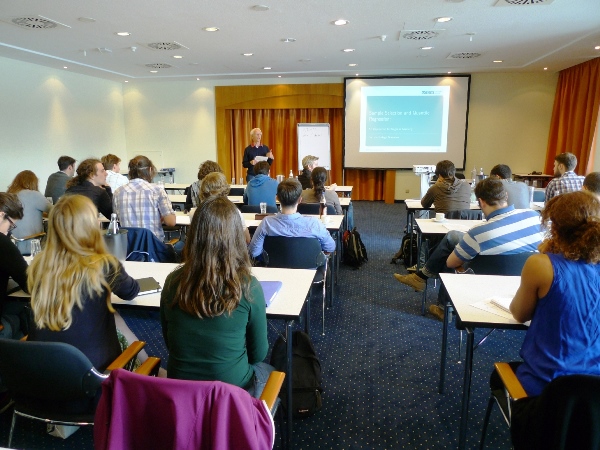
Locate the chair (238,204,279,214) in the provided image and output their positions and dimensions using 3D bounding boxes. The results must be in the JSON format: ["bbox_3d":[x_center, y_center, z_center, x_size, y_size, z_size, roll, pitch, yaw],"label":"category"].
[{"bbox_3d":[-0.387,0.132,4.810,0.550,0.800,0.580,2,12,10],"label":"chair"}]

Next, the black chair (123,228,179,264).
[{"bbox_3d":[-1.223,0.381,3.630,0.550,0.800,0.580,2,12,14],"label":"black chair"}]

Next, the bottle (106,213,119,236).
[{"bbox_3d":[-1.177,0.077,2.624,0.080,0.310,0.080,2,12,9],"label":"bottle"}]

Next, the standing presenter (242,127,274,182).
[{"bbox_3d":[-0.805,-0.978,7.963,0.571,1.754,0.428,-2,12,-8],"label":"standing presenter"}]

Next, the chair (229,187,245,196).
[{"bbox_3d":[-0.895,-0.163,6.309,0.571,0.826,0.571,2,12,9],"label":"chair"}]

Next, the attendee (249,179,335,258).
[{"bbox_3d":[-0.057,0.196,3.501,0.600,1.200,0.800,2,12,10],"label":"attendee"}]

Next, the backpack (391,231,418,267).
[{"bbox_3d":[1.310,0.275,5.091,0.275,0.439,0.326,2,12,9],"label":"backpack"}]

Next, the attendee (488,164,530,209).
[{"bbox_3d":[2.180,-0.051,4.606,0.520,1.250,0.750,0,12,0],"label":"attendee"}]

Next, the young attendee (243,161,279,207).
[{"bbox_3d":[-0.422,-0.111,4.929,0.510,1.275,0.755,2,12,9],"label":"young attendee"}]

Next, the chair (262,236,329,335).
[{"bbox_3d":[-0.032,0.423,3.389,0.550,0.800,0.580,2,12,10],"label":"chair"}]

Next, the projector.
[{"bbox_3d":[1.802,-0.830,6.040,0.370,0.110,0.300,2,12,10],"label":"projector"}]

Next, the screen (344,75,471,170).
[{"bbox_3d":[2.338,-2.249,9.280,2.680,2.040,0.050,2,12,9],"label":"screen"}]

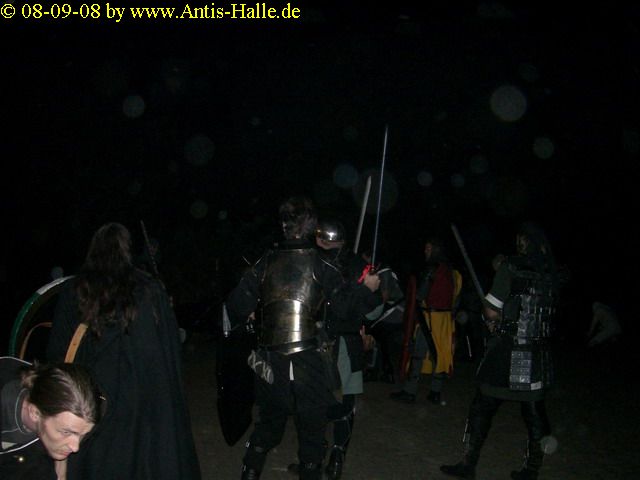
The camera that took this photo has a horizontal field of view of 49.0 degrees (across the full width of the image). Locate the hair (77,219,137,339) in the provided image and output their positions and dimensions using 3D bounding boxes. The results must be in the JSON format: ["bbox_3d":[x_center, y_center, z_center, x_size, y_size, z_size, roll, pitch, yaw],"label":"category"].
[{"bbox_3d":[-1.028,0.191,3.400,0.300,0.540,0.250,0,-2,-7],"label":"hair"}]

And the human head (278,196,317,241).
[{"bbox_3d":[-0.125,-0.119,3.900,0.210,0.245,0.220,0,-2,0],"label":"human head"}]

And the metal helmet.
[{"bbox_3d":[0.062,-0.059,4.850,0.240,0.160,0.205,-2,-2,45],"label":"metal helmet"}]

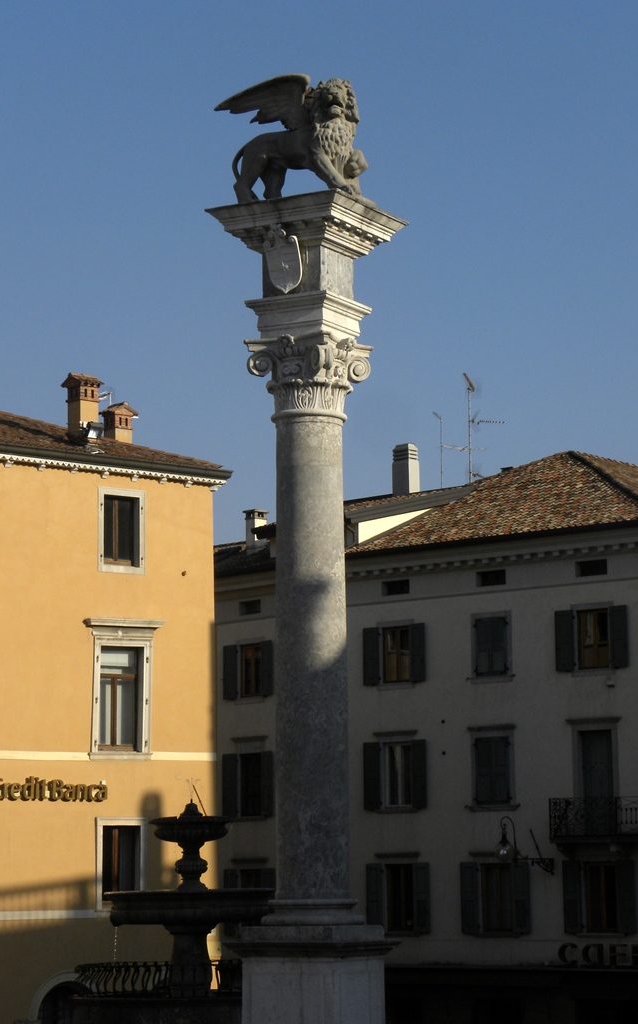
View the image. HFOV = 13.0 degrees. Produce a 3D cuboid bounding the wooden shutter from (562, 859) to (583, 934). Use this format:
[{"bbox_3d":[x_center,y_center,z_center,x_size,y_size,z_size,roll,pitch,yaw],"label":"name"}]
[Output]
[{"bbox_3d":[6.023,9.137,66.641,0.520,1.700,0.045,-7,-10,41],"label":"wooden shutter"}]

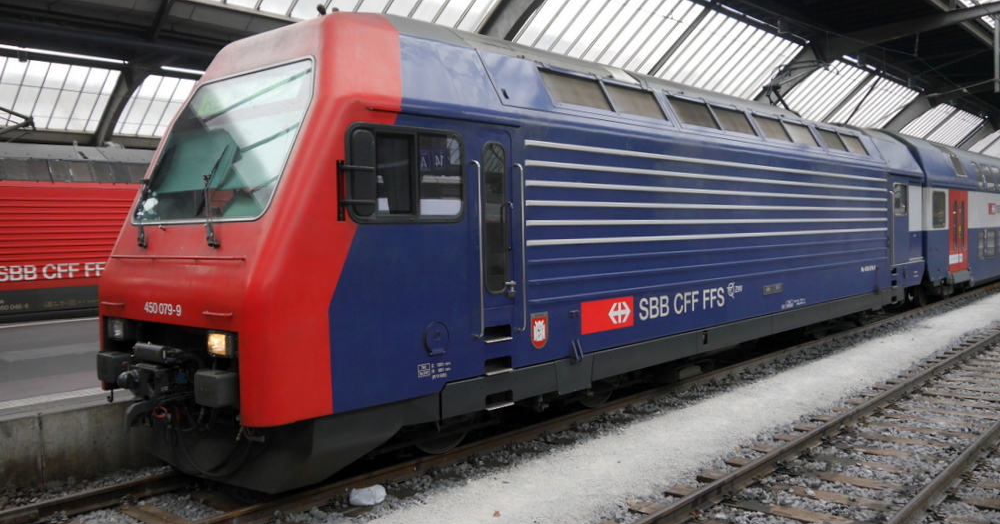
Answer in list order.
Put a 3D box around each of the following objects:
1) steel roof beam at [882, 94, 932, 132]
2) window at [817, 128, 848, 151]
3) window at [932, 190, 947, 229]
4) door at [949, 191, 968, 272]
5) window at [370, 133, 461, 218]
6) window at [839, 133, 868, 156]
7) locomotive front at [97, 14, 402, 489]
[{"bbox_3d":[18.426,-6.760,36.608,2.300,1.900,0.500,1,3,42],"label":"steel roof beam"},{"bbox_3d":[6.352,-2.324,15.403,1.071,0.455,0.061,-4,-27,-48],"label":"window"},{"bbox_3d":[11.038,-1.308,20.343,0.081,0.929,1.283,1,3,42],"label":"window"},{"bbox_3d":[12.359,-0.846,21.833,0.101,2.121,2.071,1,3,42],"label":"door"},{"bbox_3d":[-0.746,-0.762,7.247,0.081,0.848,1.182,1,3,42],"label":"window"},{"bbox_3d":[7.108,-2.362,16.244,1.141,0.455,0.061,-4,-27,-48],"label":"window"},{"bbox_3d":[-2.410,-0.215,7.456,2.808,4.192,2.121,1,3,42],"label":"locomotive front"}]

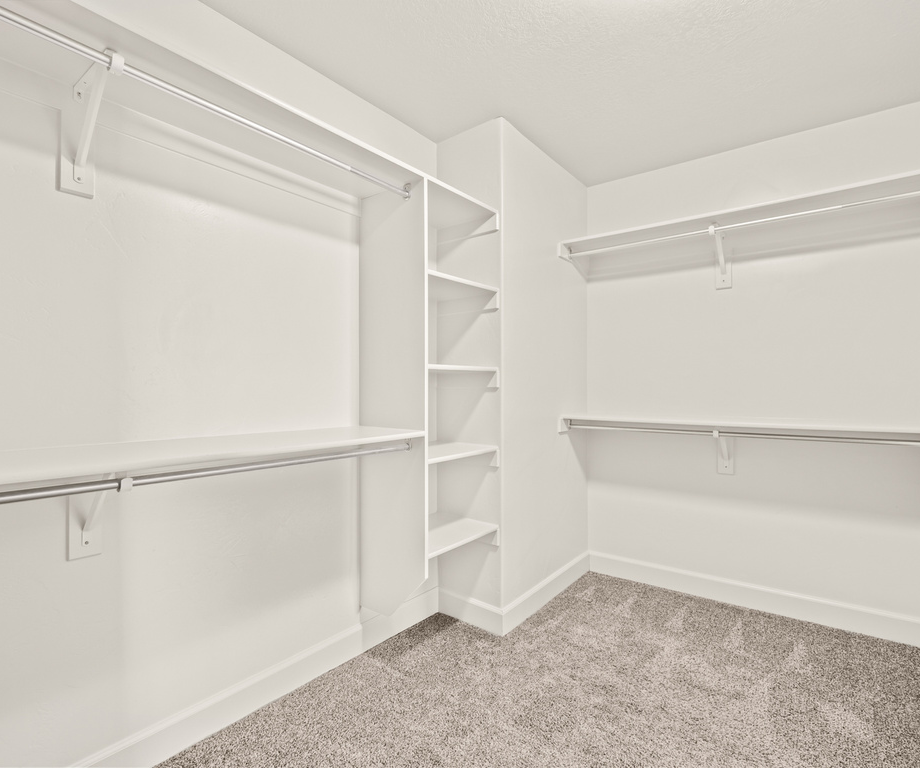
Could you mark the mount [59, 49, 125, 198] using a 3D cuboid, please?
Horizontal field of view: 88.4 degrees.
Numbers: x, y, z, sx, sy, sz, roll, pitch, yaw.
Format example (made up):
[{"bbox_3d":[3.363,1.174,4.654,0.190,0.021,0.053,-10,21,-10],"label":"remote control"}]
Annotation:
[{"bbox_3d":[-0.949,-0.670,1.225,0.322,0.288,0.076,0,-1,38],"label":"mount"}]

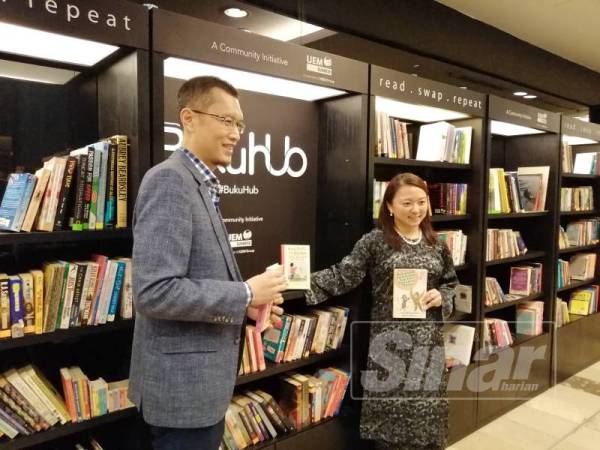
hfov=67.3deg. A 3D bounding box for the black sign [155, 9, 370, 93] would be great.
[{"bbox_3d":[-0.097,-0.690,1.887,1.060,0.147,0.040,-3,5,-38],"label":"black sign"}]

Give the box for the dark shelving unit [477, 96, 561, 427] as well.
[{"bbox_3d":[1.436,0.224,3.303,1.040,2.105,0.400,-3,5,-38],"label":"dark shelving unit"}]

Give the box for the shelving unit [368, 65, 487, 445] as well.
[{"bbox_3d":[0.615,0.264,2.665,1.040,2.105,0.400,-3,5,-38],"label":"shelving unit"}]

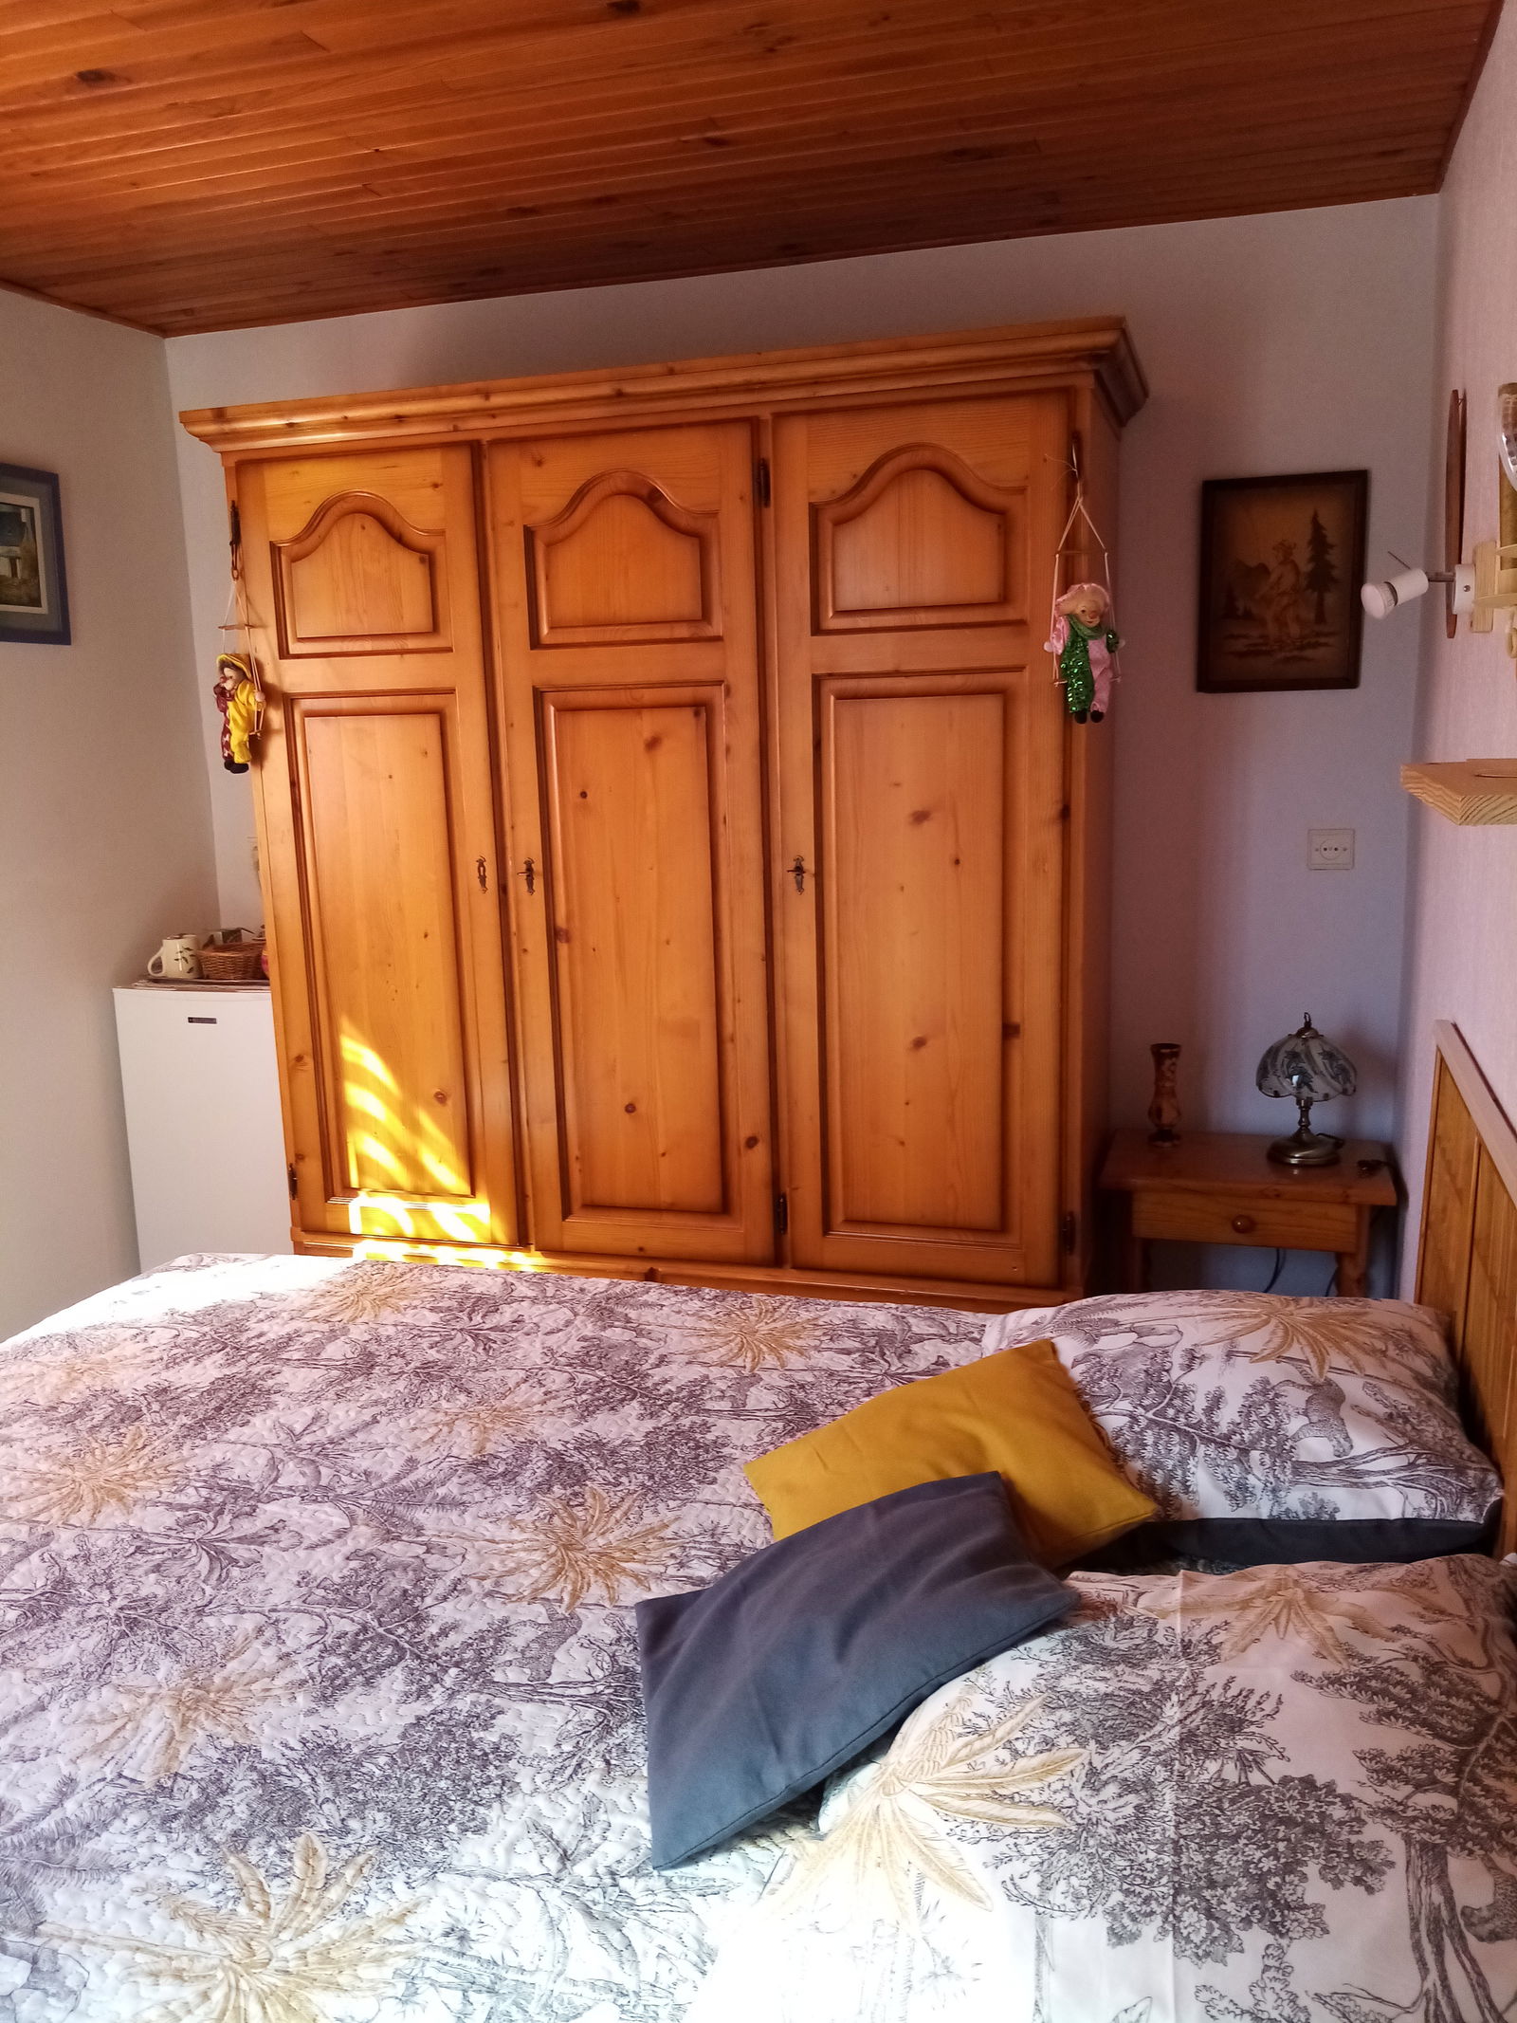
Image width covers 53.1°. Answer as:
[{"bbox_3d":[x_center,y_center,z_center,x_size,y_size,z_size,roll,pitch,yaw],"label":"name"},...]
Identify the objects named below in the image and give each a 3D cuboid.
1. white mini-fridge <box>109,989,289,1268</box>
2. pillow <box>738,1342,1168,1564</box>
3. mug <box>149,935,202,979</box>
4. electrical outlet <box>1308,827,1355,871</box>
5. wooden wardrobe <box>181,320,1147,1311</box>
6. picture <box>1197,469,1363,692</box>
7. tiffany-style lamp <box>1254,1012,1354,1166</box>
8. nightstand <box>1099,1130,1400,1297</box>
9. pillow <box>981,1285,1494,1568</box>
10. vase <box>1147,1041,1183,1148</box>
[{"bbox_3d":[-1.187,0.329,3.746,0.476,0.850,0.460,2,12,18],"label":"white mini-fridge"},{"bbox_3d":[0.176,0.500,1.625,0.400,0.120,0.400,-22,12,1],"label":"pillow"},{"bbox_3d":[-1.392,-0.132,3.629,0.127,0.096,0.090,-6,12,-21],"label":"mug"},{"bbox_3d":[1.169,-0.330,3.100,0.085,0.082,0.012,2,12,18],"label":"electrical outlet"},{"bbox_3d":[-0.157,-0.211,3.226,1.831,2.055,0.613,2,12,18],"label":"wooden wardrobe"},{"bbox_3d":[1.042,-0.849,3.032,0.309,0.414,0.020,2,12,18],"label":"picture"},{"bbox_3d":[1.096,0.148,3.044,0.189,0.293,0.189,2,12,18],"label":"tiffany-style lamp"},{"bbox_3d":[0.991,0.558,3.111,0.543,0.530,0.400,2,12,18],"label":"nightstand"},{"bbox_3d":[0.536,0.438,1.826,0.590,0.175,0.590,2,12,18],"label":"pillow"},{"bbox_3d":[0.816,0.164,3.044,0.067,0.203,0.067,2,11,18],"label":"vase"}]

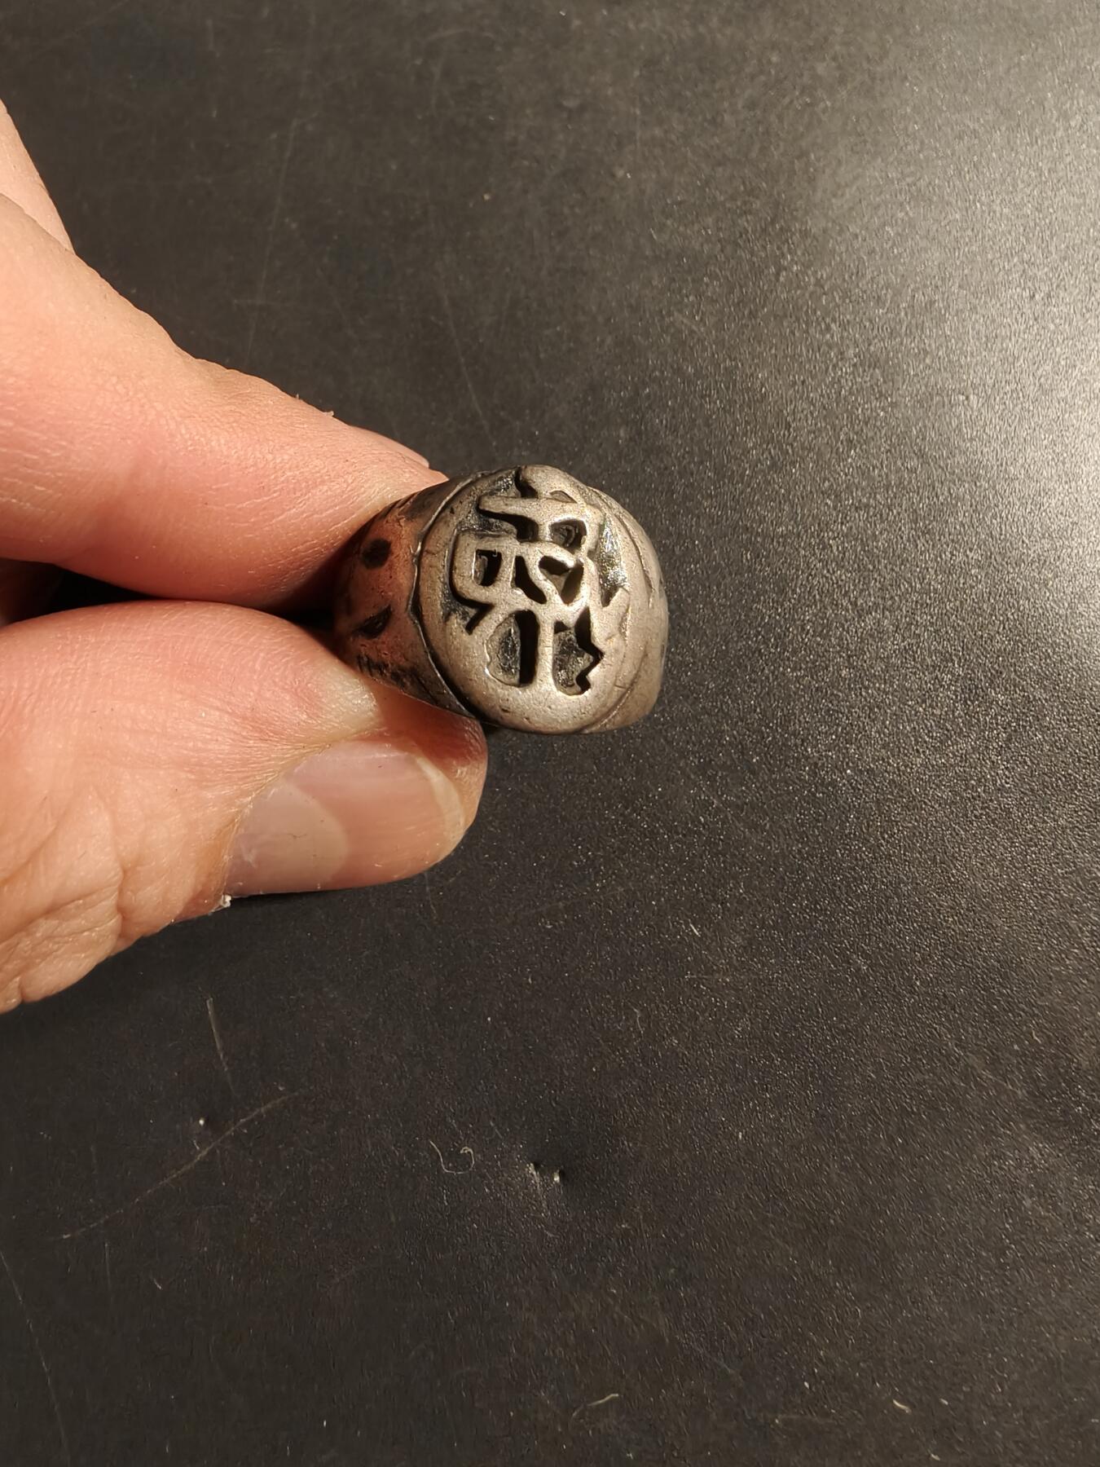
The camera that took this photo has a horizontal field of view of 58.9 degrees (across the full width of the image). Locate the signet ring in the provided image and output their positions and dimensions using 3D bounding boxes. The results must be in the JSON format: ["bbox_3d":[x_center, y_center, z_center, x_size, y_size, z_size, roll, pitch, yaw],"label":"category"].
[{"bbox_3d":[-0.004,-0.010,0.074,0.025,0.025,0.018,1,94,-14],"label":"signet ring"}]

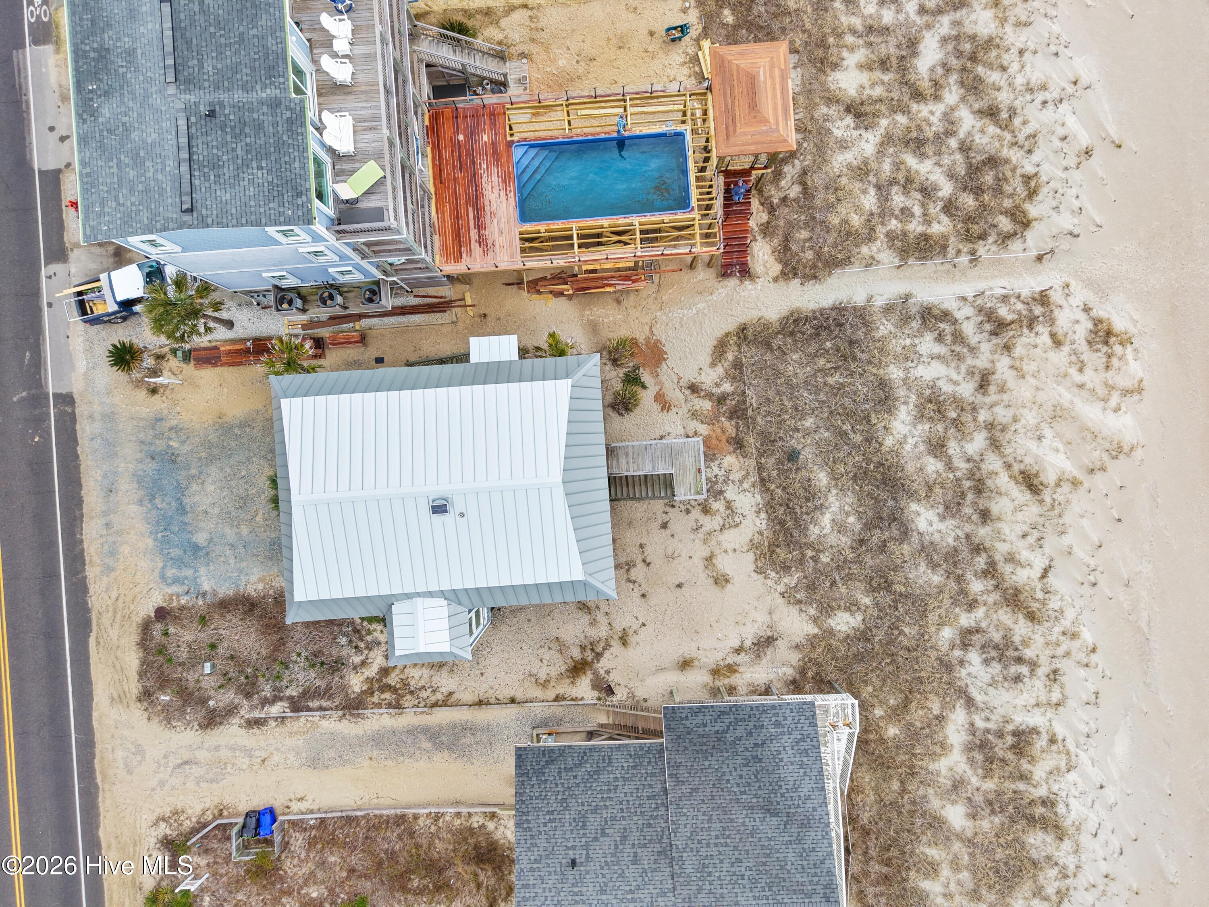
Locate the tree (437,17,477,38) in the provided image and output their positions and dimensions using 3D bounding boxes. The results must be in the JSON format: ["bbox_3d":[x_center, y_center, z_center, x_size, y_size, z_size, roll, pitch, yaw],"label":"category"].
[{"bbox_3d":[-6.645,-18.975,37.850,1.500,1.300,1.650,0,90,0],"label":"tree"}]

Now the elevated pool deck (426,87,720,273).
[{"bbox_3d":[-1.270,-11.644,36.800,12.100,3.400,6.900,-4,90,0],"label":"elevated pool deck"}]

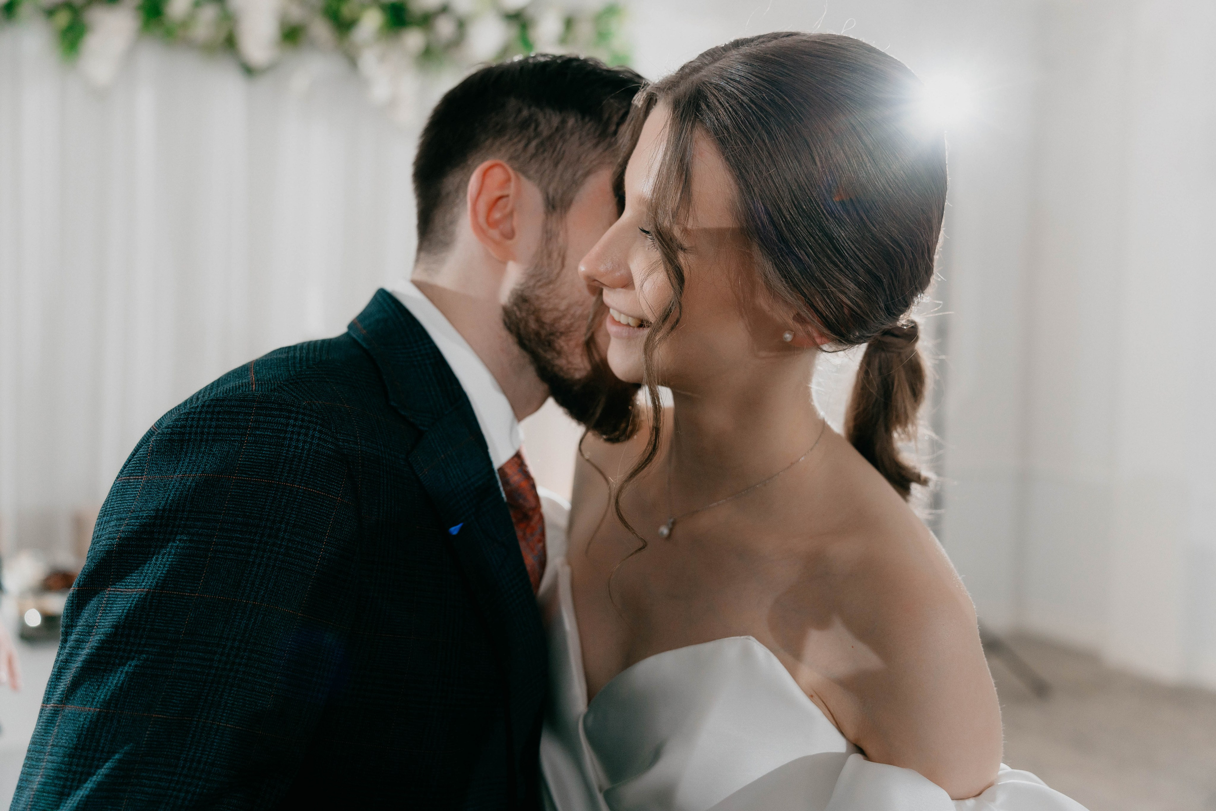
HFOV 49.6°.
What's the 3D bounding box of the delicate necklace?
[{"bbox_3d":[0.083,0.041,0.890,0.120,0.090,0.135,4,4,41],"label":"delicate necklace"}]

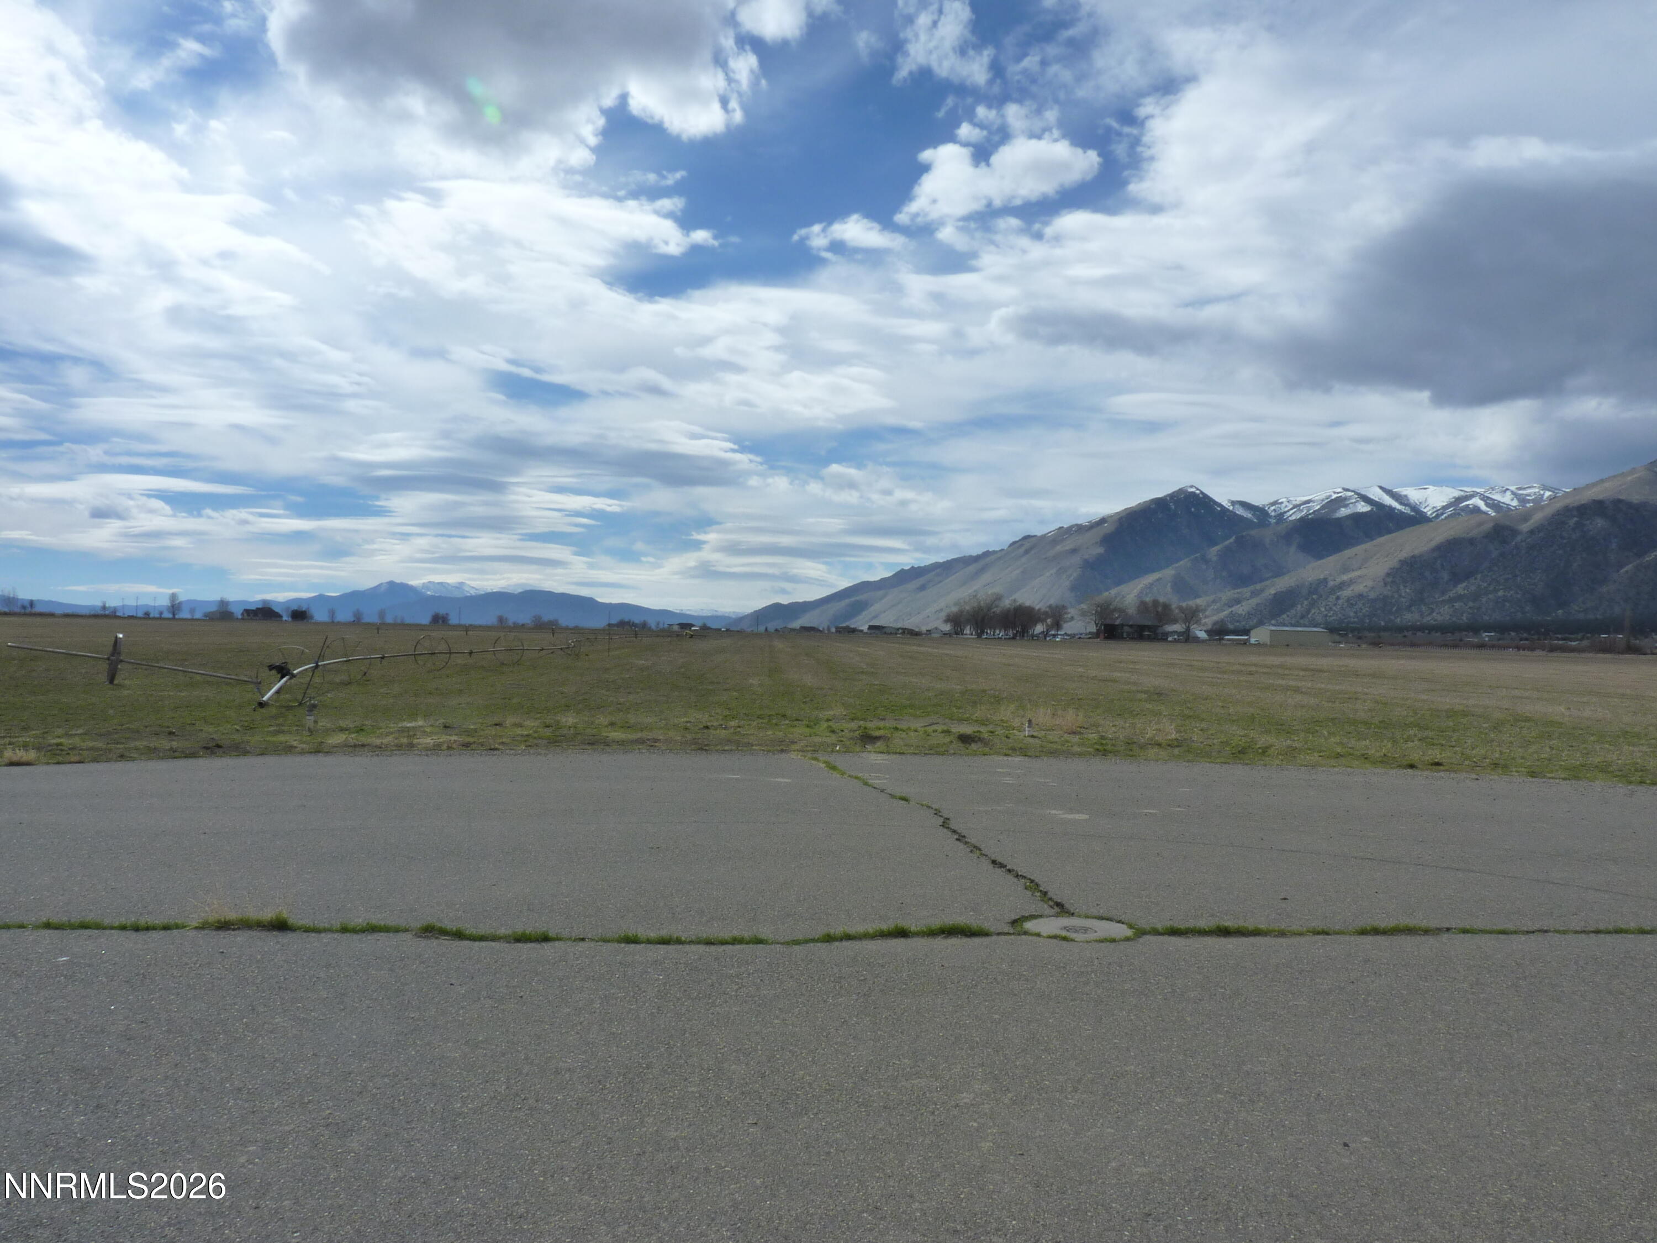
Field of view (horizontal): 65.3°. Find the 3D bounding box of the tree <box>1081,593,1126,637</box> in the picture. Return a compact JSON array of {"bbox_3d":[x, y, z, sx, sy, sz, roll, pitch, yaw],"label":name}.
[{"bbox_3d":[83.010,-1.660,390.000,13.780,13.870,12.820,1,0,0],"label":"tree"}]

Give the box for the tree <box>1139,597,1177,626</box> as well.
[{"bbox_3d":[104.510,-0.820,410.000,12.070,13.140,11.230,1,0,0],"label":"tree"}]

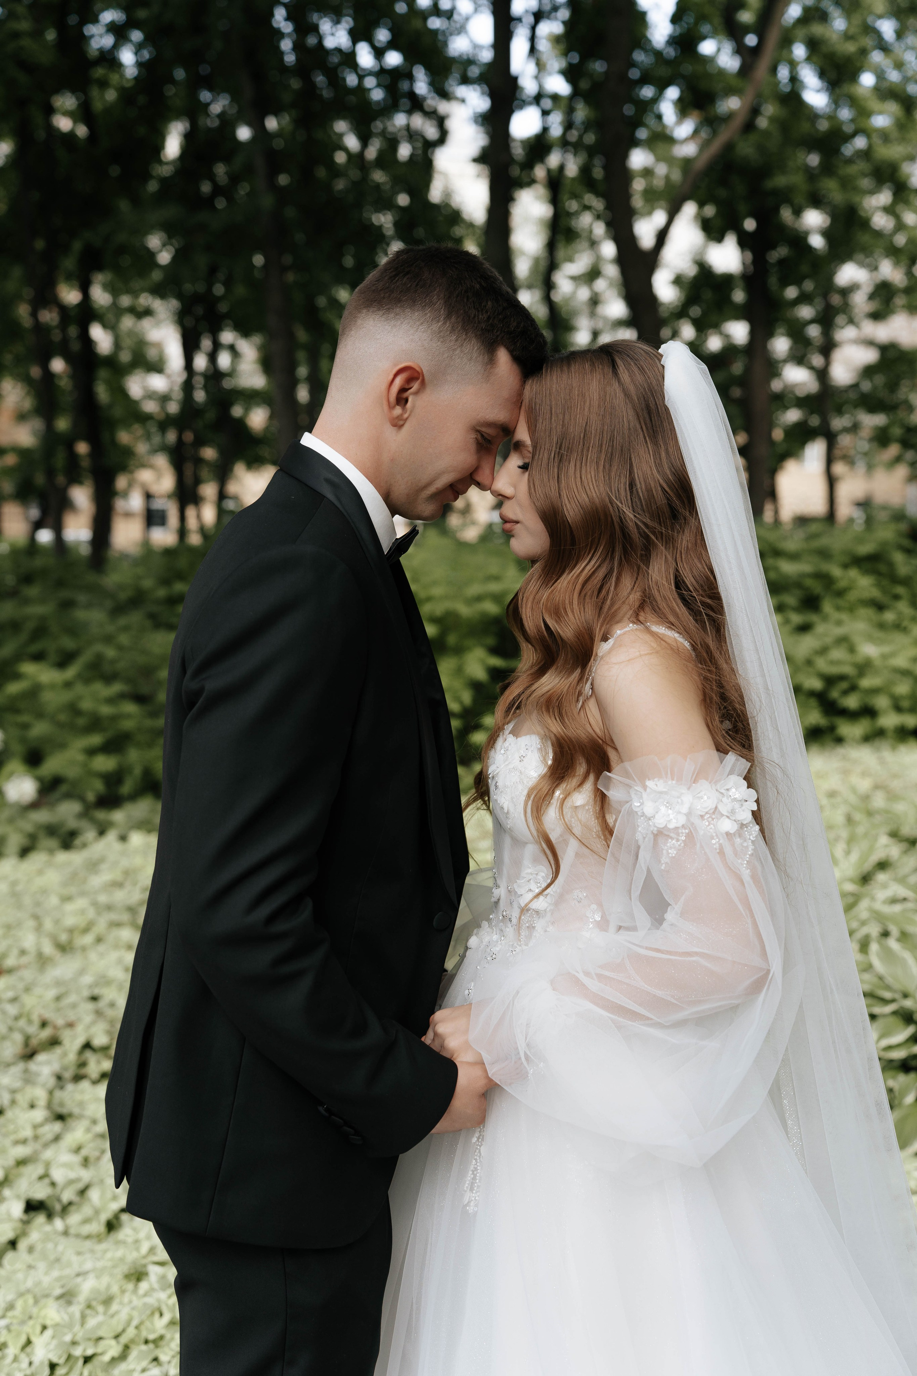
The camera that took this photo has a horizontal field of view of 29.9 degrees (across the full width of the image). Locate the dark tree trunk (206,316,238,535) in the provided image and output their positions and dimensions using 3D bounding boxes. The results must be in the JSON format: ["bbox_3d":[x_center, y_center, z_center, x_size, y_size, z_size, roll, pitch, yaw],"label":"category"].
[{"bbox_3d":[-2.880,-3.050,21.000,0.320,3.200,0.290,0,6,0],"label":"dark tree trunk"}]

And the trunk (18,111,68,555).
[{"bbox_3d":[-4.450,-3.600,18.500,0.420,5.200,0.360,-4,6,0],"label":"trunk"}]

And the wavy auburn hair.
[{"bbox_3d":[0.155,-0.075,1.720,0.290,0.550,0.300,0,6,-3],"label":"wavy auburn hair"}]

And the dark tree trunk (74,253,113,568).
[{"bbox_3d":[-3.600,-2.550,17.000,0.300,3.600,0.280,-2,6,0],"label":"dark tree trunk"}]

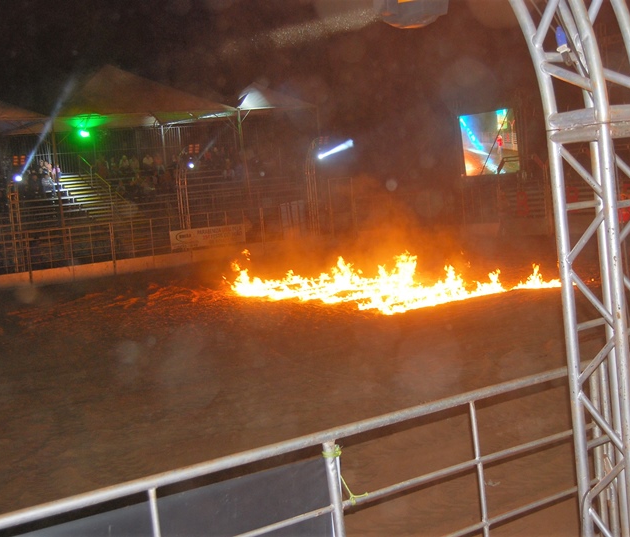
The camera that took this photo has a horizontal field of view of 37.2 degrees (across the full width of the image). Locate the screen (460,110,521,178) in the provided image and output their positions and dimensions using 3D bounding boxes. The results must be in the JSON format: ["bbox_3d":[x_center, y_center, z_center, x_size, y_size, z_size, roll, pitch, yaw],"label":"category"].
[{"bbox_3d":[7.649,-5.467,41.000,0.200,2.720,3.300,-10,7,-36],"label":"screen"}]

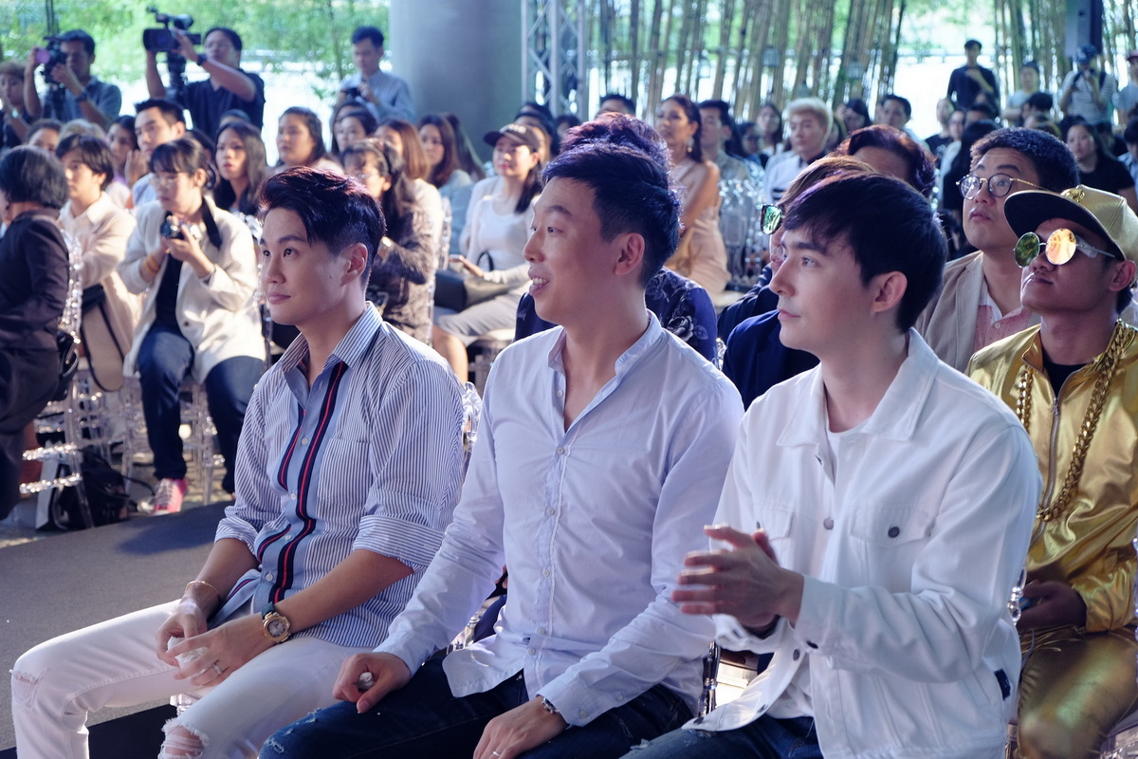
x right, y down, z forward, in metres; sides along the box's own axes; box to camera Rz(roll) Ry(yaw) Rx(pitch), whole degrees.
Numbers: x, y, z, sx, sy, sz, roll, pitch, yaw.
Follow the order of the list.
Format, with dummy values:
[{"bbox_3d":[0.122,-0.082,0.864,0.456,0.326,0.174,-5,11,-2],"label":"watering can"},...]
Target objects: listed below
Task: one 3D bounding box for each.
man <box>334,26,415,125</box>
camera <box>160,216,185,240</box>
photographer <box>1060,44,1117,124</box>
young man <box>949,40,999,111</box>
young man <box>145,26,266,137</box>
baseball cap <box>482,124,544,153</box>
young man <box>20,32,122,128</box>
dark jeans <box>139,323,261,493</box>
[{"bbox_3d":[-1.142,-1.236,11.429,0.460,1.689,0.370,5,10,30],"label":"man"},{"bbox_3d":[-1.232,-0.473,6.030,0.080,0.072,0.115,-16,17,-41],"label":"camera"},{"bbox_3d":[4.611,-2.119,17.129,0.500,1.692,0.400,3,9,20],"label":"photographer"},{"bbox_3d":[3.566,-2.141,17.133,0.480,1.734,0.310,3,9,17],"label":"young man"},{"bbox_3d":[-2.131,-1.233,11.429,0.560,1.683,0.550,7,11,36],"label":"young man"},{"bbox_3d":[-0.218,-0.937,7.500,0.175,0.125,0.250,7,3,36],"label":"baseball cap"},{"bbox_3d":[-2.884,-1.208,11.327,0.500,1.664,0.480,7,11,36],"label":"young man"},{"bbox_3d":[-1.106,0.071,6.216,0.420,0.540,0.550,5,10,28],"label":"dark jeans"}]

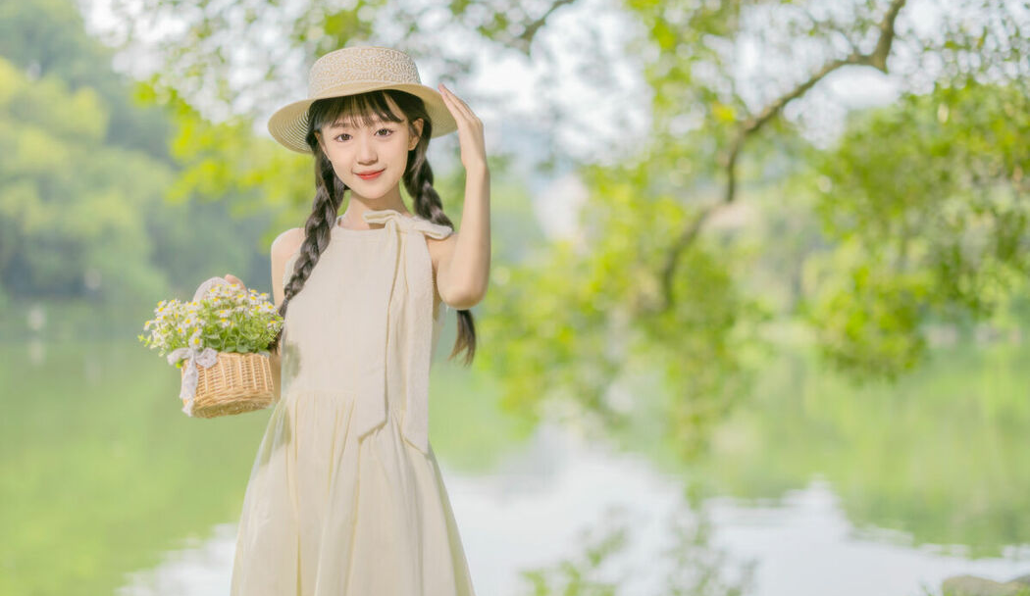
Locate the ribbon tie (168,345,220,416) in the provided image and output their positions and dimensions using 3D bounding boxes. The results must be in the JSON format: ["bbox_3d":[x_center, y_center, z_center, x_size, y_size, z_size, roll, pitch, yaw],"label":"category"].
[{"bbox_3d":[-0.541,0.140,2.360,0.088,0.118,0.045,0,0,9],"label":"ribbon tie"}]

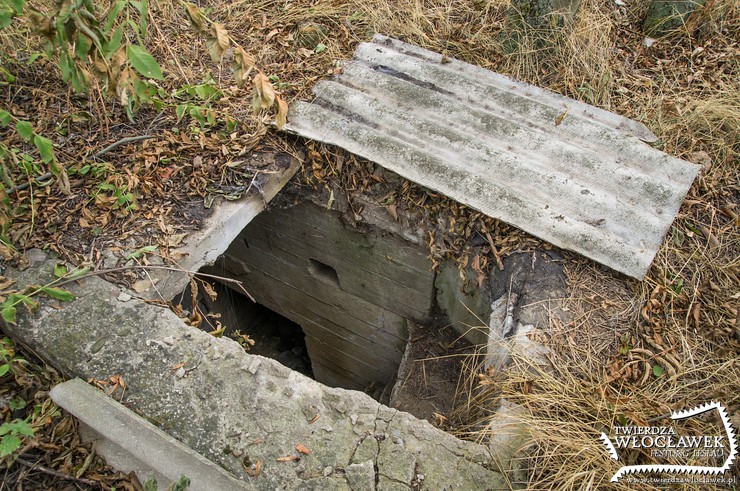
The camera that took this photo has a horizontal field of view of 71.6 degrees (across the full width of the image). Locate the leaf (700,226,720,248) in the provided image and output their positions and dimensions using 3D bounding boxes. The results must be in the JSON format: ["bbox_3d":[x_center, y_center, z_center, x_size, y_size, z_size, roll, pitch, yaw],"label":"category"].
[{"bbox_3d":[1.367,-0.032,2.060,0.060,0.025,0.115,-8,46,-5],"label":"leaf"}]

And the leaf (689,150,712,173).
[{"bbox_3d":[1.533,-0.390,2.380,0.110,0.040,0.120,-10,46,-7],"label":"leaf"}]

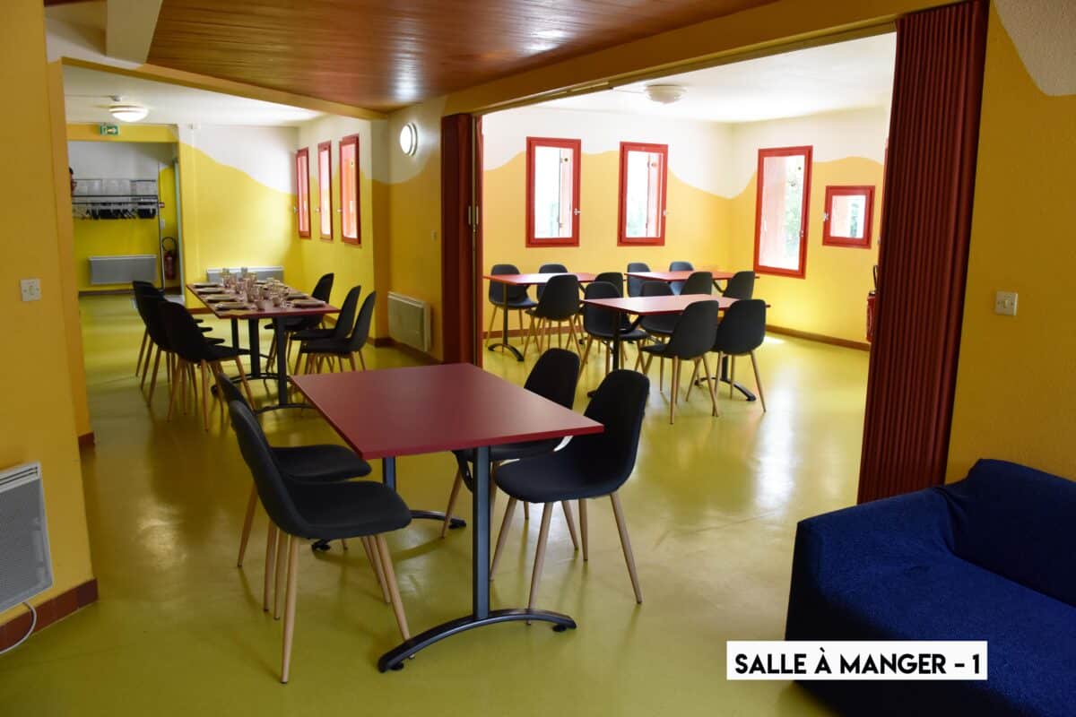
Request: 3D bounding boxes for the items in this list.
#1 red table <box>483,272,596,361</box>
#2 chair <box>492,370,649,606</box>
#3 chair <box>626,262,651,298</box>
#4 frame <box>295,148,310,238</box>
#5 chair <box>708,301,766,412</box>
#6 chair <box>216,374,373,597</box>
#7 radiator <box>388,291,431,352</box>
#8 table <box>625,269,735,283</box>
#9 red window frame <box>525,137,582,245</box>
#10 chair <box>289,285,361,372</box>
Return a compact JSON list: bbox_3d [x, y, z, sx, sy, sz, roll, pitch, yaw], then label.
[{"bbox_3d":[0.146,-0.446,8.328,1.200,0.760,0.800,-5,12,-27],"label":"red table"},{"bbox_3d":[0.111,0.473,3.023,0.555,0.855,0.450,-4,11,-26],"label":"chair"},{"bbox_3d":[1.209,-0.611,8.839,0.450,0.845,0.530,-5,12,-28],"label":"chair"},{"bbox_3d":[-3.127,-2.197,10.771,0.080,1.190,0.670,-5,12,-28],"label":"frame"},{"bbox_3d":[1.390,-0.054,5.916,0.450,0.845,0.530,-2,11,-16],"label":"chair"},{"bbox_3d":[-0.937,0.461,3.149,0.520,0.850,0.440,-5,12,-27],"label":"chair"},{"bbox_3d":[-1.228,-0.364,7.746,0.090,0.450,1.060,-5,12,-28],"label":"radiator"},{"bbox_3d":[1.616,-0.515,8.644,1.200,0.740,0.800,-5,12,-28],"label":"table"},{"bbox_3d":[0.181,-1.829,8.923,0.690,1.190,0.080,-5,12,-28],"label":"red window frame"},{"bbox_3d":[-1.666,-0.154,6.357,0.555,0.855,0.450,-4,11,-23],"label":"chair"}]

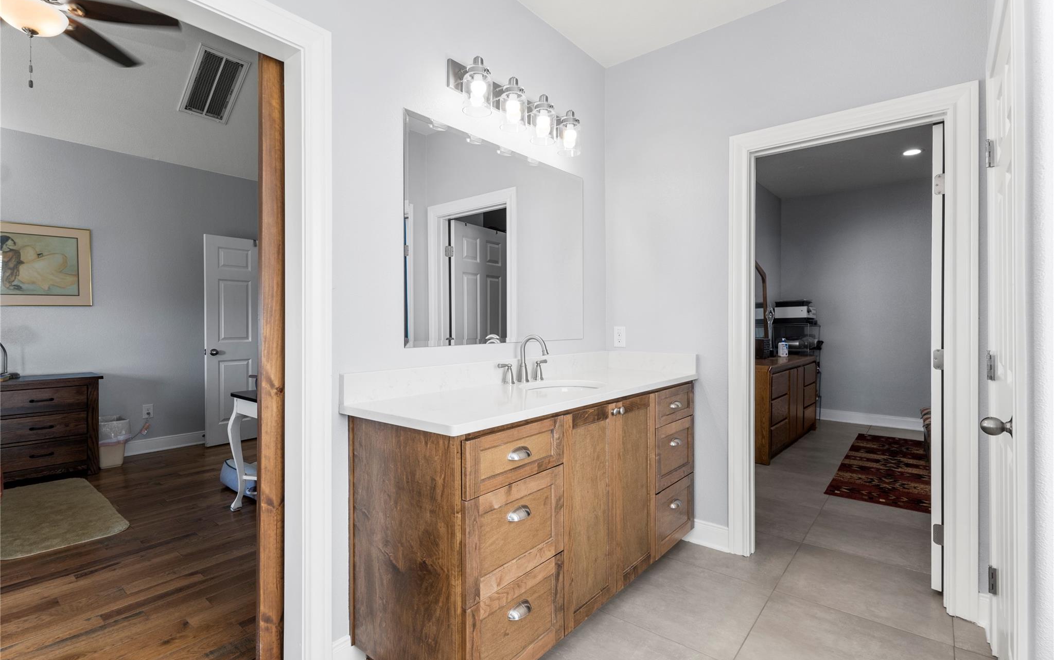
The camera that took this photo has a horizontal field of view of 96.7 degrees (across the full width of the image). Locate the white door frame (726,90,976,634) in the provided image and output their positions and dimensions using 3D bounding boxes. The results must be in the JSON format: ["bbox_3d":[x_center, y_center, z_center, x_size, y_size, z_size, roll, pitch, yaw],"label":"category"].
[{"bbox_3d":[1.457,0.091,2.173,0.940,2.134,0.139,1,1,40],"label":"white door frame"}]

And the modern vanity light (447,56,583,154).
[{"bbox_3d":[-0.013,-1.025,2.206,0.174,0.239,0.816,1,1,41],"label":"modern vanity light"}]

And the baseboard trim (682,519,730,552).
[{"bbox_3d":[0.964,1.089,2.531,0.259,0.129,0.018,1,1,40],"label":"baseboard trim"}]

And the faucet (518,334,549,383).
[{"bbox_3d":[0.031,0.137,2.209,0.174,0.231,0.060,1,1,41],"label":"faucet"}]

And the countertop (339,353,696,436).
[{"bbox_3d":[0.156,0.217,2.112,0.577,0.135,1.731,1,1,41],"label":"countertop"}]

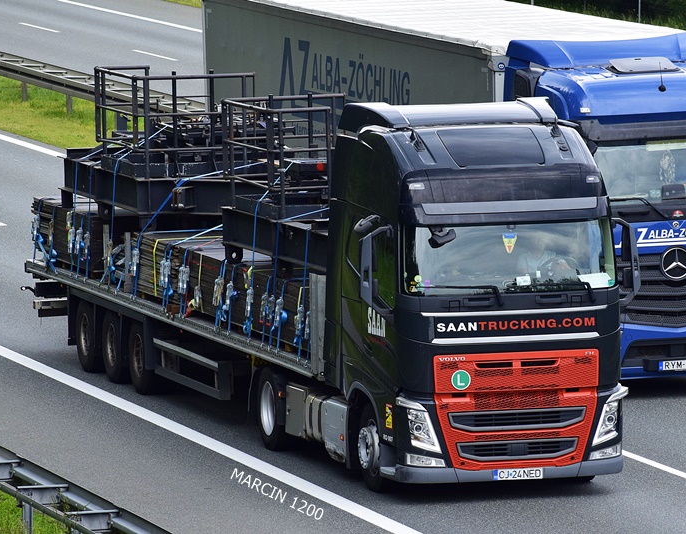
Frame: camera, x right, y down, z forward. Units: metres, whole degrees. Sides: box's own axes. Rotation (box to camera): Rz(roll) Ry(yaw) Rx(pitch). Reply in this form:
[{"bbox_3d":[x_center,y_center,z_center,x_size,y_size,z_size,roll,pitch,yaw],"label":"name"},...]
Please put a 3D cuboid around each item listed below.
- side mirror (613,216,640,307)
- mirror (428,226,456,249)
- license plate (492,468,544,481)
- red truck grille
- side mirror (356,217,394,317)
[{"bbox_3d":[2.904,-0.052,53.175,0.280,0.900,0.300,-2,6,-17],"label":"side mirror"},{"bbox_3d":[0.990,-0.302,52.260,0.250,0.210,0.180,-2,6,-17],"label":"mirror"},{"bbox_3d":[1.791,2.113,52.498,0.520,0.112,0.020,-2,6,-17],"label":"license plate"},{"bbox_3d":[1.778,1.454,52.456,1.760,1.180,0.180,-2,6,-17],"label":"red truck grille"},{"bbox_3d":[0.331,0.038,52.412,0.290,0.920,0.310,-2,6,-17],"label":"side mirror"}]

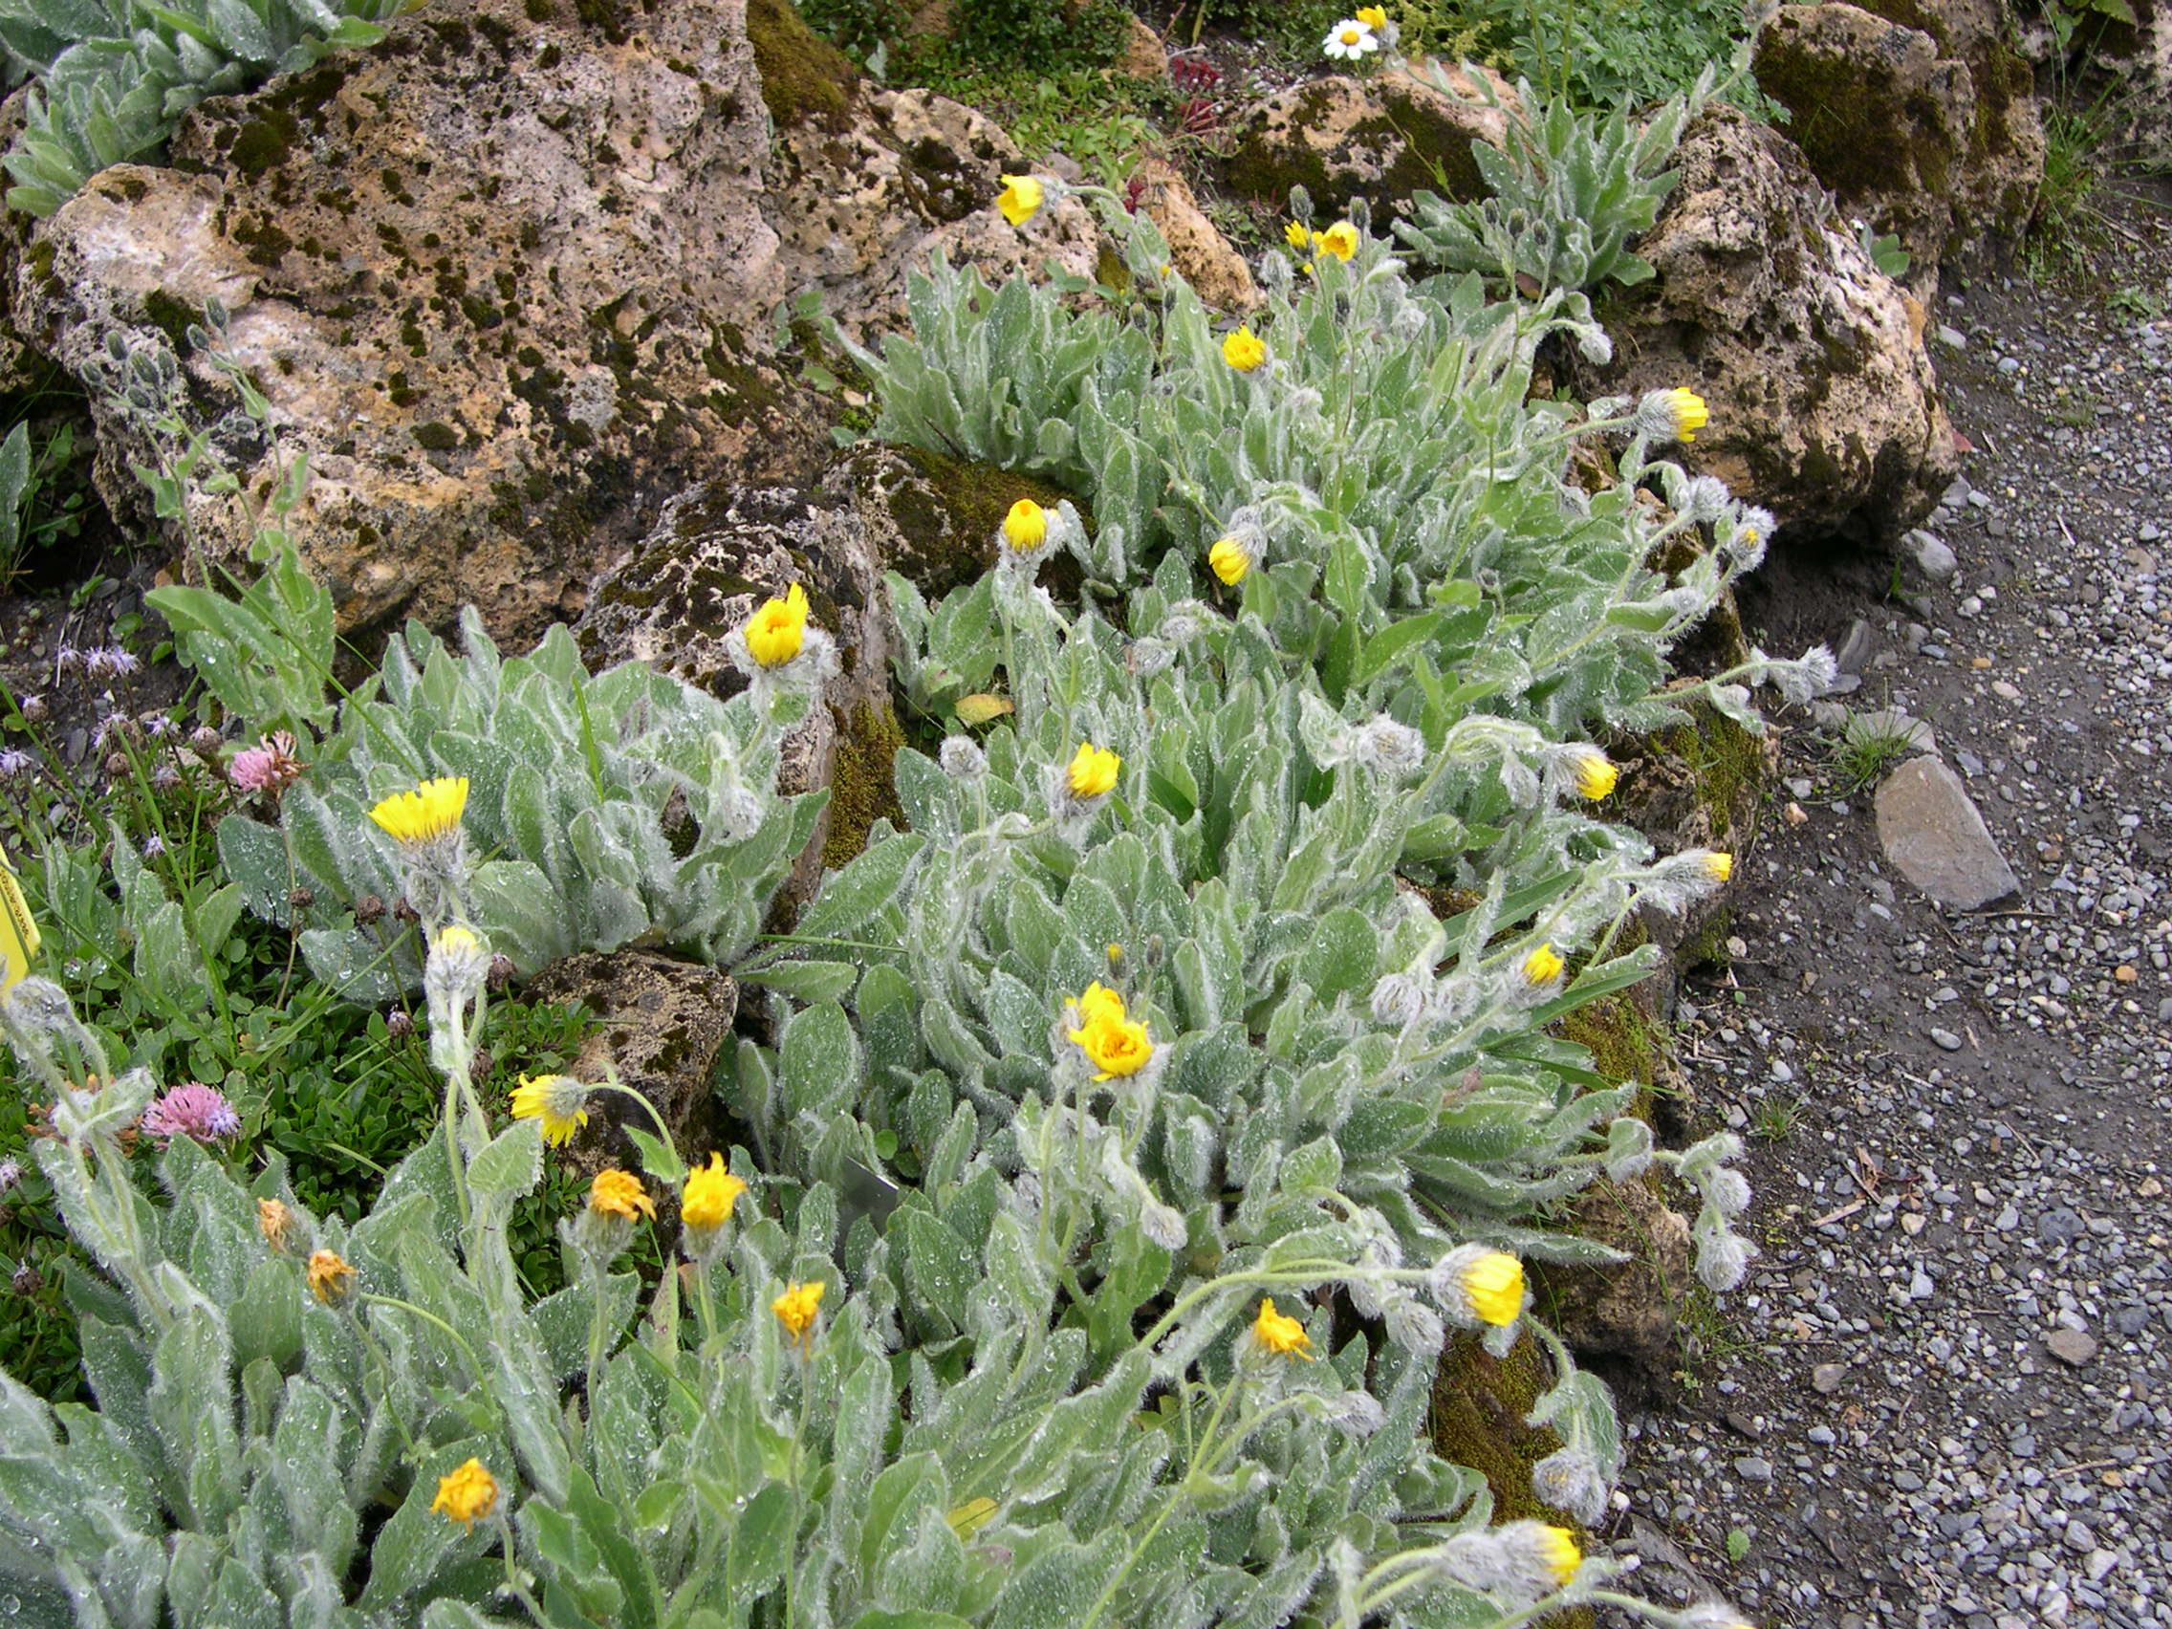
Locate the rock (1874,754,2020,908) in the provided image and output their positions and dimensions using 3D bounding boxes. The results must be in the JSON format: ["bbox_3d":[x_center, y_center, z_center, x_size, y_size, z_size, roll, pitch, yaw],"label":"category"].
[{"bbox_3d":[0.595,0.012,1.650,0.078,0.030,0.135,-7,43,-7],"label":"rock"}]

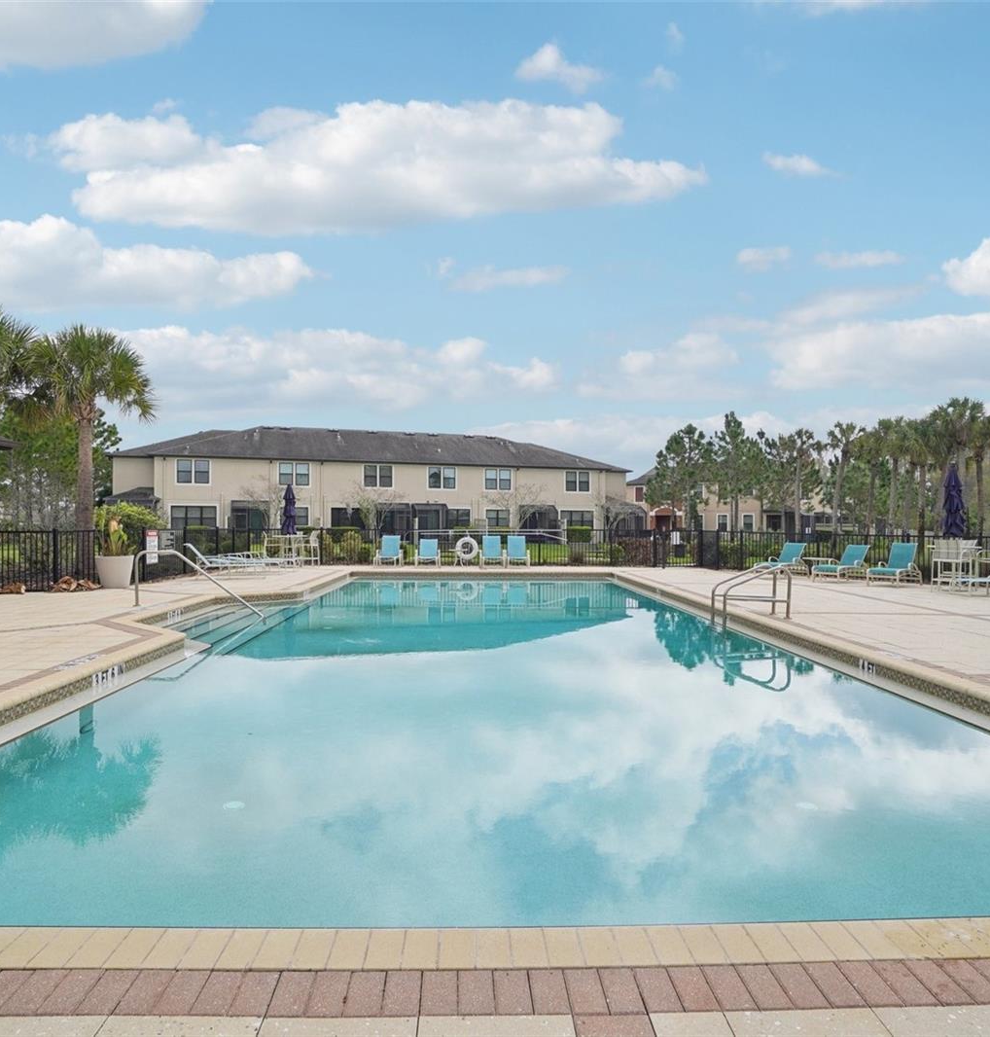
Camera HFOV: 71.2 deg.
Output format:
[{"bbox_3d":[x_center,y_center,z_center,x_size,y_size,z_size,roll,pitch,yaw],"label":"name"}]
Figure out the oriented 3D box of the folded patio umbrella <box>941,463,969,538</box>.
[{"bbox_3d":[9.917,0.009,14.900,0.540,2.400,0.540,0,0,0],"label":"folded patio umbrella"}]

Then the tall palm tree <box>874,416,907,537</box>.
[{"bbox_3d":[22.391,-1.849,39.000,2.300,7.680,2.300,0,0,0],"label":"tall palm tree"}]

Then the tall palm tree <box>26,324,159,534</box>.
[{"bbox_3d":[-10.290,-1.655,17.600,3.300,6.460,3.300,0,0,0],"label":"tall palm tree"}]

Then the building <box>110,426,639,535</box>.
[{"bbox_3d":[-8.300,-2.366,53.300,36.000,8.500,14.000,0,0,-19],"label":"building"}]

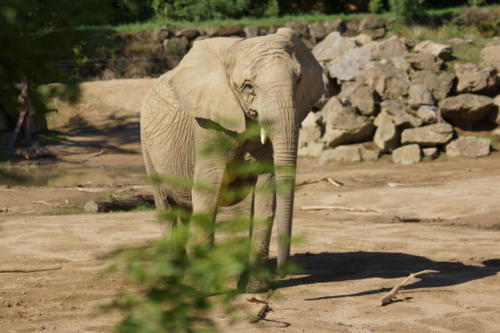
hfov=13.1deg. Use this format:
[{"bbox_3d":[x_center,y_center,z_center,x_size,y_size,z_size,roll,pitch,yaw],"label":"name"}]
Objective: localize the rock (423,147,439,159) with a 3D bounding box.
[{"bbox_3d":[3.337,-0.259,40.300,0.300,0.230,0.260,0,4,0],"label":"rock"}]

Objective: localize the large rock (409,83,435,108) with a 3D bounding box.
[{"bbox_3d":[3.014,-1.230,38.300,0.460,0.410,0.450,0,6,0],"label":"large rock"}]

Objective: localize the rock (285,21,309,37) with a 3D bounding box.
[{"bbox_3d":[0.939,-2.839,45.000,0.500,0.360,0.420,0,4,0],"label":"rock"}]

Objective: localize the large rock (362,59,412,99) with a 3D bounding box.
[{"bbox_3d":[2.281,-1.465,36.700,0.840,0.620,0.650,0,6,0],"label":"large rock"}]

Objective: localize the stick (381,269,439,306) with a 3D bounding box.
[{"bbox_3d":[1.671,1.255,22.700,0.180,0.270,1.000,5,7,38],"label":"stick"}]

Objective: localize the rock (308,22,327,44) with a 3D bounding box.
[{"bbox_3d":[1.400,-2.779,45.200,0.380,0.410,0.400,0,6,0],"label":"rock"}]

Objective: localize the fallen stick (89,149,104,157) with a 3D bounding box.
[{"bbox_3d":[-2.925,-0.244,41.000,0.380,0.150,0.250,0,4,0],"label":"fallen stick"}]

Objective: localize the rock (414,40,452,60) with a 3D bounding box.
[{"bbox_3d":[3.662,-2.315,43.500,0.758,0.387,0.600,0,5,0],"label":"rock"}]

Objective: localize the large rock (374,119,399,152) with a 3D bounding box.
[{"bbox_3d":[2.361,-0.536,37.700,0.420,0.570,0.480,0,6,0],"label":"large rock"}]

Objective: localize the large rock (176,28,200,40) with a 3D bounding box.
[{"bbox_3d":[-1.319,-2.786,46.000,0.550,0.270,0.400,0,4,0],"label":"large rock"}]

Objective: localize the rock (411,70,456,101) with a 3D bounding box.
[{"bbox_3d":[3.258,-1.438,38.700,0.820,0.500,0.650,0,6,0],"label":"rock"}]

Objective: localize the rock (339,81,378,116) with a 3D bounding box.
[{"bbox_3d":[1.792,-1.123,36.000,0.660,0.570,0.540,0,6,0],"label":"rock"}]

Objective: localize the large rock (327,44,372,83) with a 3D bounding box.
[{"bbox_3d":[1.807,-1.852,39.200,0.780,0.620,0.650,0,6,0],"label":"large rock"}]

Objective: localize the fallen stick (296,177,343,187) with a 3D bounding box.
[{"bbox_3d":[1.067,0.240,33.700,0.780,0.110,0.400,0,6,0],"label":"fallen stick"}]

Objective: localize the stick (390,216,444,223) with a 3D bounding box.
[{"bbox_3d":[2.083,0.659,27.100,0.620,0.070,0.120,1,6,6],"label":"stick"}]

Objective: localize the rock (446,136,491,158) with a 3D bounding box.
[{"bbox_3d":[3.539,-0.308,35.300,0.690,0.340,0.480,0,6,0],"label":"rock"}]

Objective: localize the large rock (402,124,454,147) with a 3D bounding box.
[{"bbox_3d":[2.850,-0.514,35.000,0.850,0.370,0.520,0,6,0],"label":"large rock"}]

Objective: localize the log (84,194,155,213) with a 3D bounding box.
[{"bbox_3d":[-1.764,0.523,30.400,1.250,0.200,0.200,-5,7,-38],"label":"log"}]

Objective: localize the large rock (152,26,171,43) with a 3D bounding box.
[{"bbox_3d":[-1.868,-2.786,46.000,0.390,0.340,0.350,0,4,0],"label":"large rock"}]

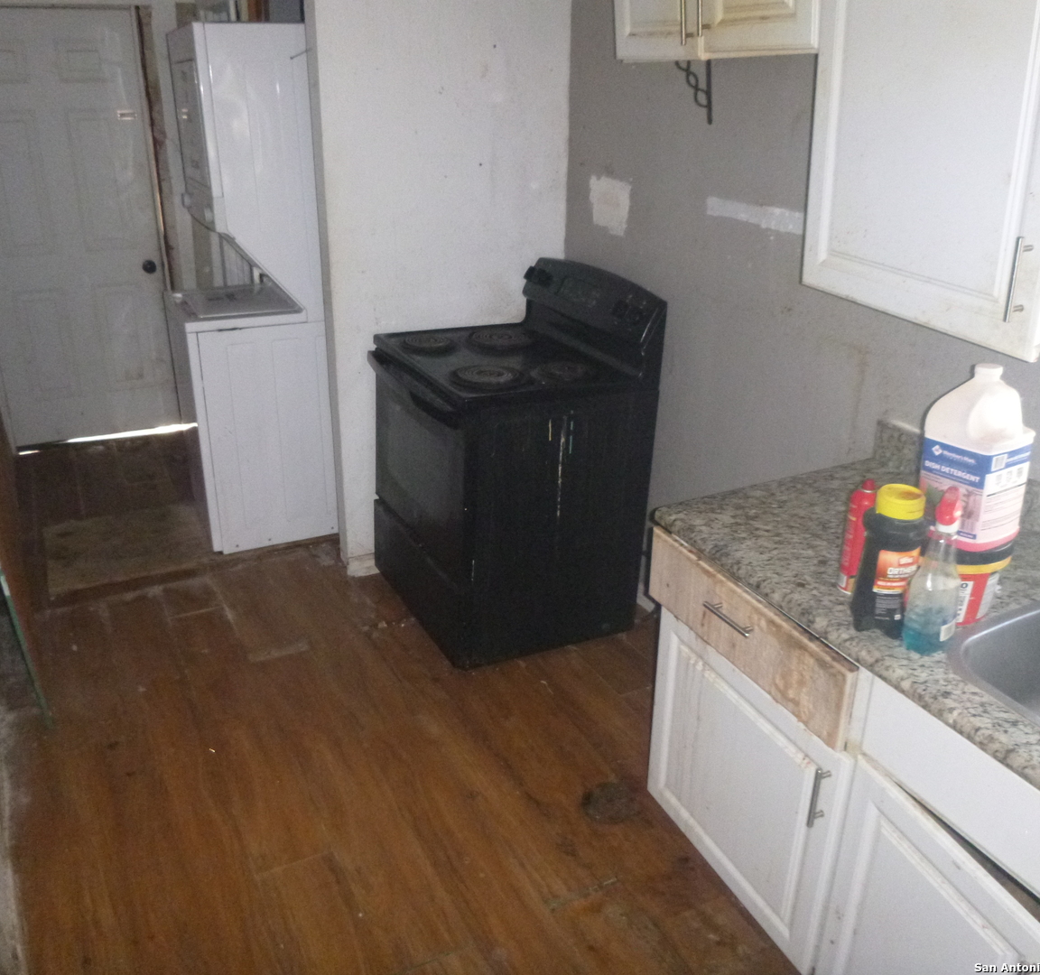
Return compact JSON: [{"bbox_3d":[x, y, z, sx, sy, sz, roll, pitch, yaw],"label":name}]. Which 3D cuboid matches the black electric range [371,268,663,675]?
[{"bbox_3d":[-0.061,-0.136,3.227,0.700,1.170,0.760,-10,26,-25],"label":"black electric range"}]

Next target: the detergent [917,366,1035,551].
[{"bbox_3d":[0.743,-0.056,1.524,0.120,0.290,0.122,-15,25,-30],"label":"detergent"}]

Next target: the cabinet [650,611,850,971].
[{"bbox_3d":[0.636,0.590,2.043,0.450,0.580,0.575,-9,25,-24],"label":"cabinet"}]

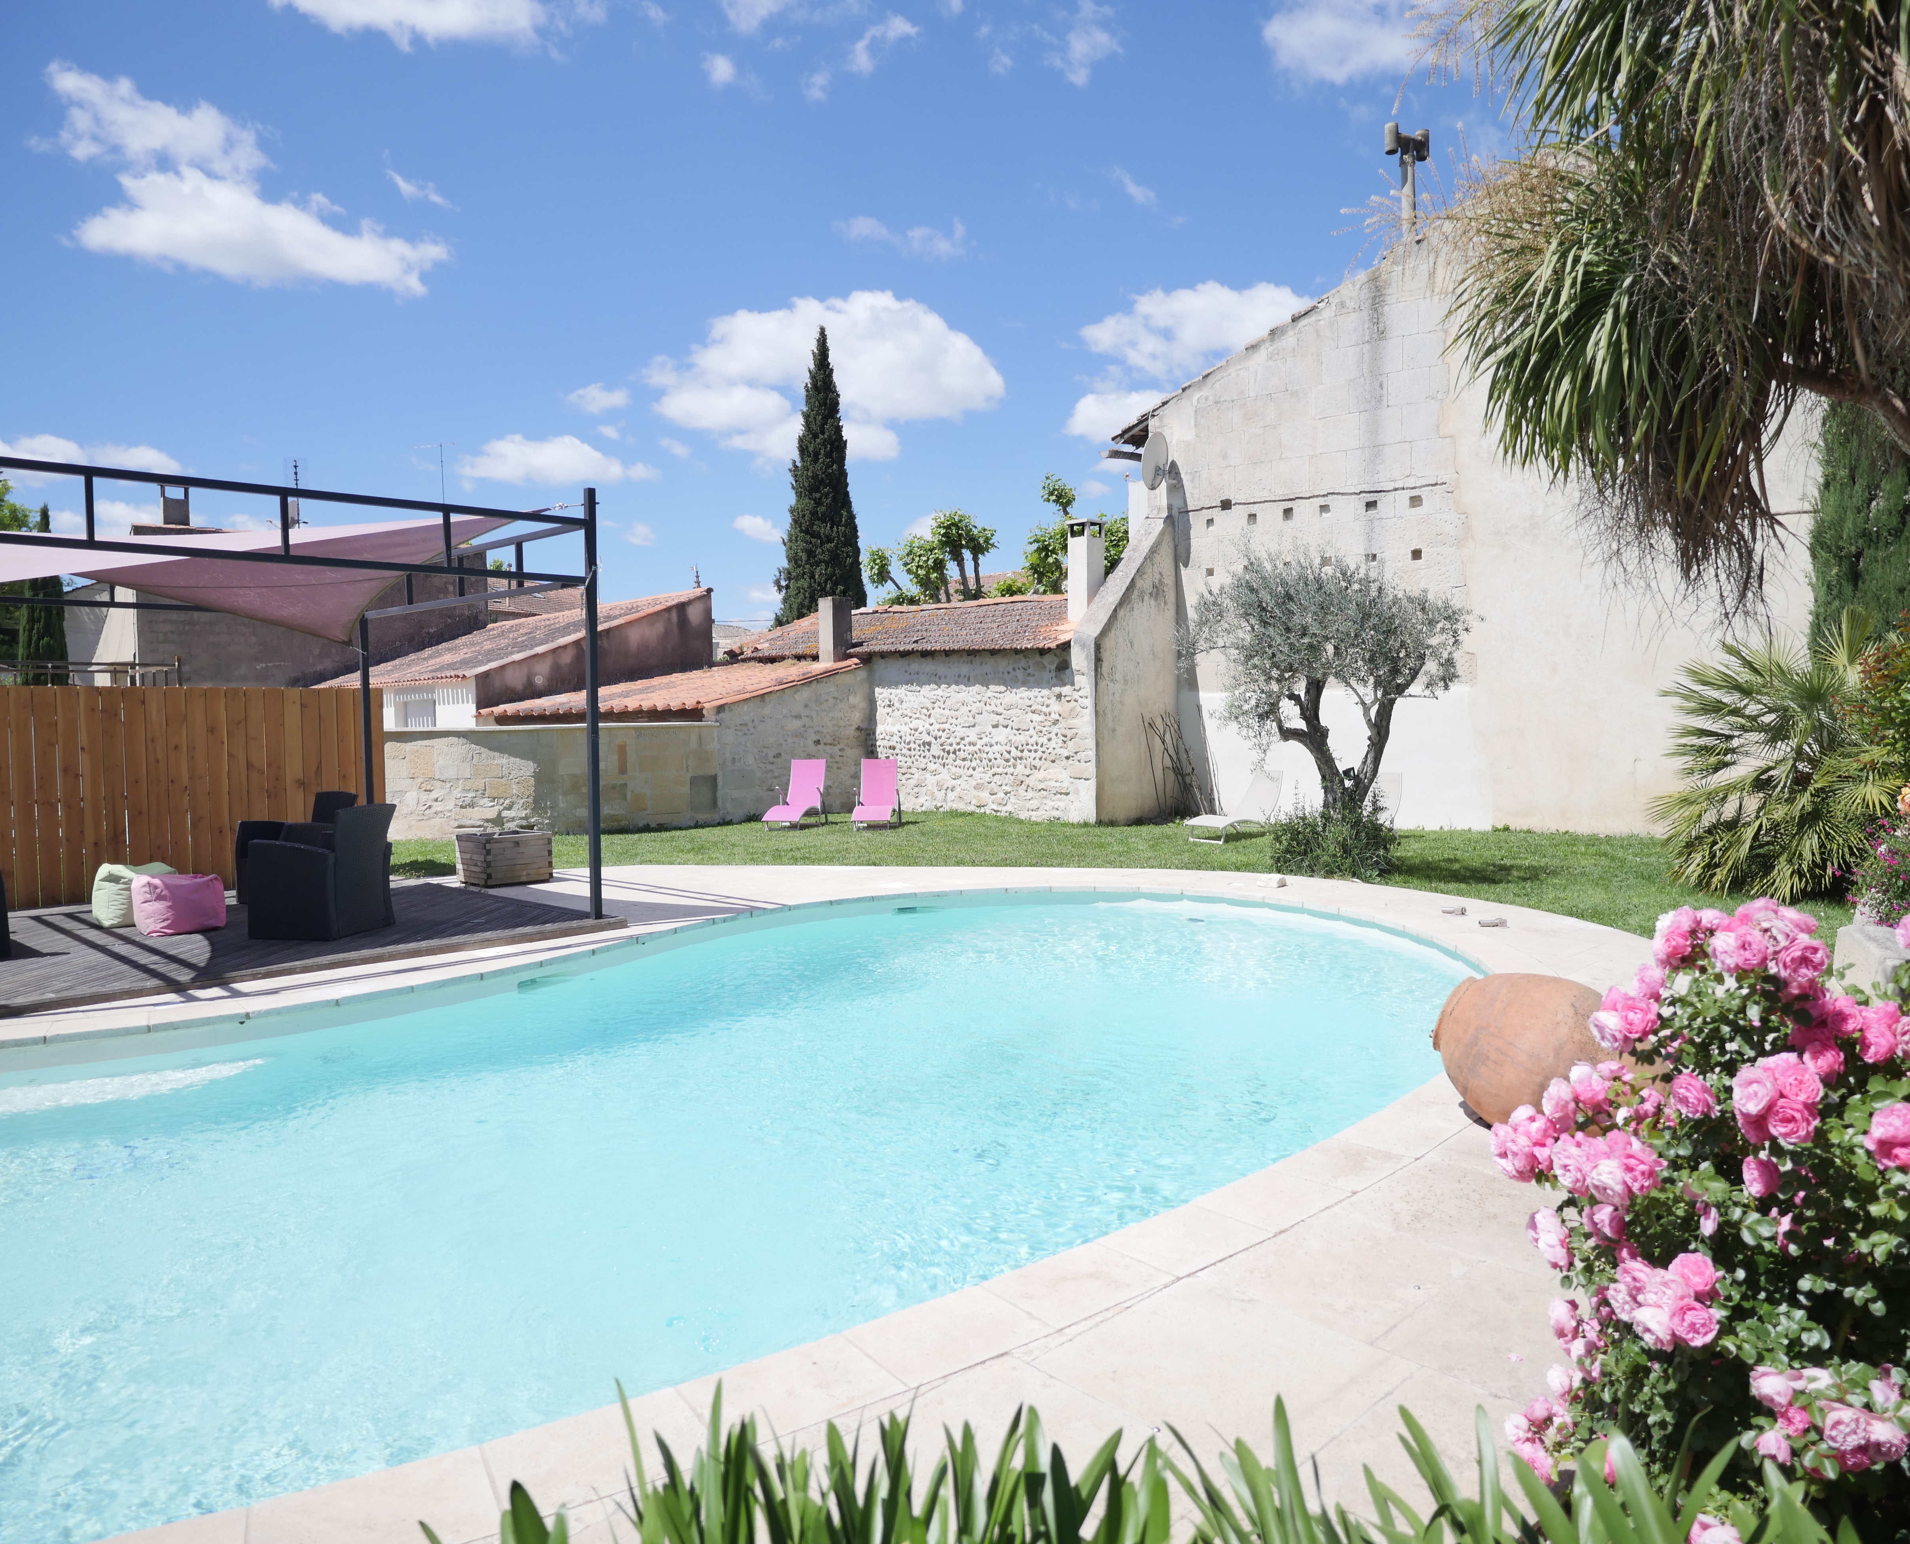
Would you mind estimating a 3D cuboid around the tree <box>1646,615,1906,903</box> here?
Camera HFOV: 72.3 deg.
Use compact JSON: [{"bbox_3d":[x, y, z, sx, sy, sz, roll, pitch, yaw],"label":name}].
[{"bbox_3d":[6.519,-0.189,10.259,2.100,2.150,2.050,0,2,28],"label":"tree"}]

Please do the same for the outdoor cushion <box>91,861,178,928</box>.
[{"bbox_3d":[-5.715,0.866,9.110,0.420,0.410,0.430,0,3,32],"label":"outdoor cushion"}]

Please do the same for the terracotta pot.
[{"bbox_3d":[1.866,0.922,4.100,0.535,0.535,0.660,-3,25,-46],"label":"terracotta pot"}]

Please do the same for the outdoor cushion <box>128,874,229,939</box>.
[{"bbox_3d":[-5.205,0.880,8.780,0.420,0.390,0.430,0,3,32],"label":"outdoor cushion"}]

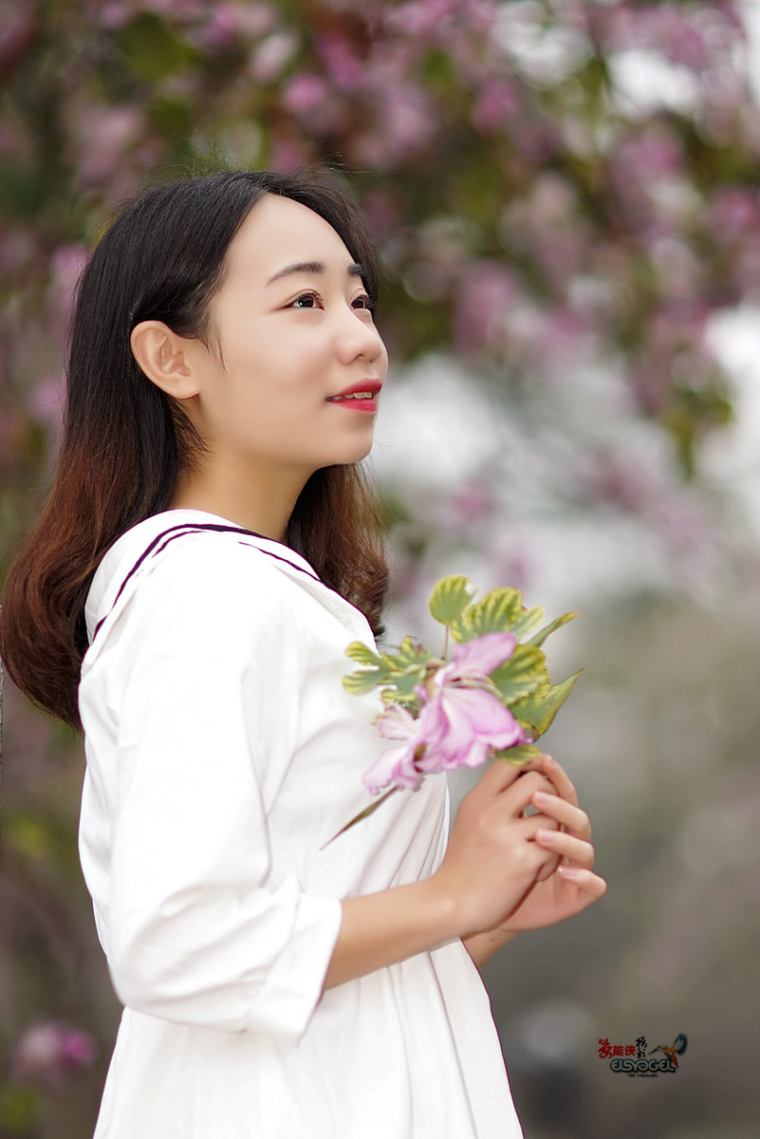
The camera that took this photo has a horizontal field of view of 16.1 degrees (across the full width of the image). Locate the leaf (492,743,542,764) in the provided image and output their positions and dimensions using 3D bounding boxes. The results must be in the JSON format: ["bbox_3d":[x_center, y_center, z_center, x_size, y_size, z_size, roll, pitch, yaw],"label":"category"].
[{"bbox_3d":[0.094,0.128,1.880,0.035,0.016,0.028,0,0,0],"label":"leaf"}]

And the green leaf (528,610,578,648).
[{"bbox_3d":[0.121,0.043,1.900,0.046,0.012,0.028,-36,0,0],"label":"green leaf"}]

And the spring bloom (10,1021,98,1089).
[{"bbox_3d":[-0.413,0.612,3.400,0.105,0.083,0.085,0,0,0],"label":"spring bloom"}]

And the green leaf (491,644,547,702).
[{"bbox_3d":[0.096,0.073,1.880,0.042,0.042,0.022,0,0,-11],"label":"green leaf"}]

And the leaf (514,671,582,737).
[{"bbox_3d":[0.117,0.094,1.880,0.060,0.033,0.028,-44,0,0],"label":"leaf"}]

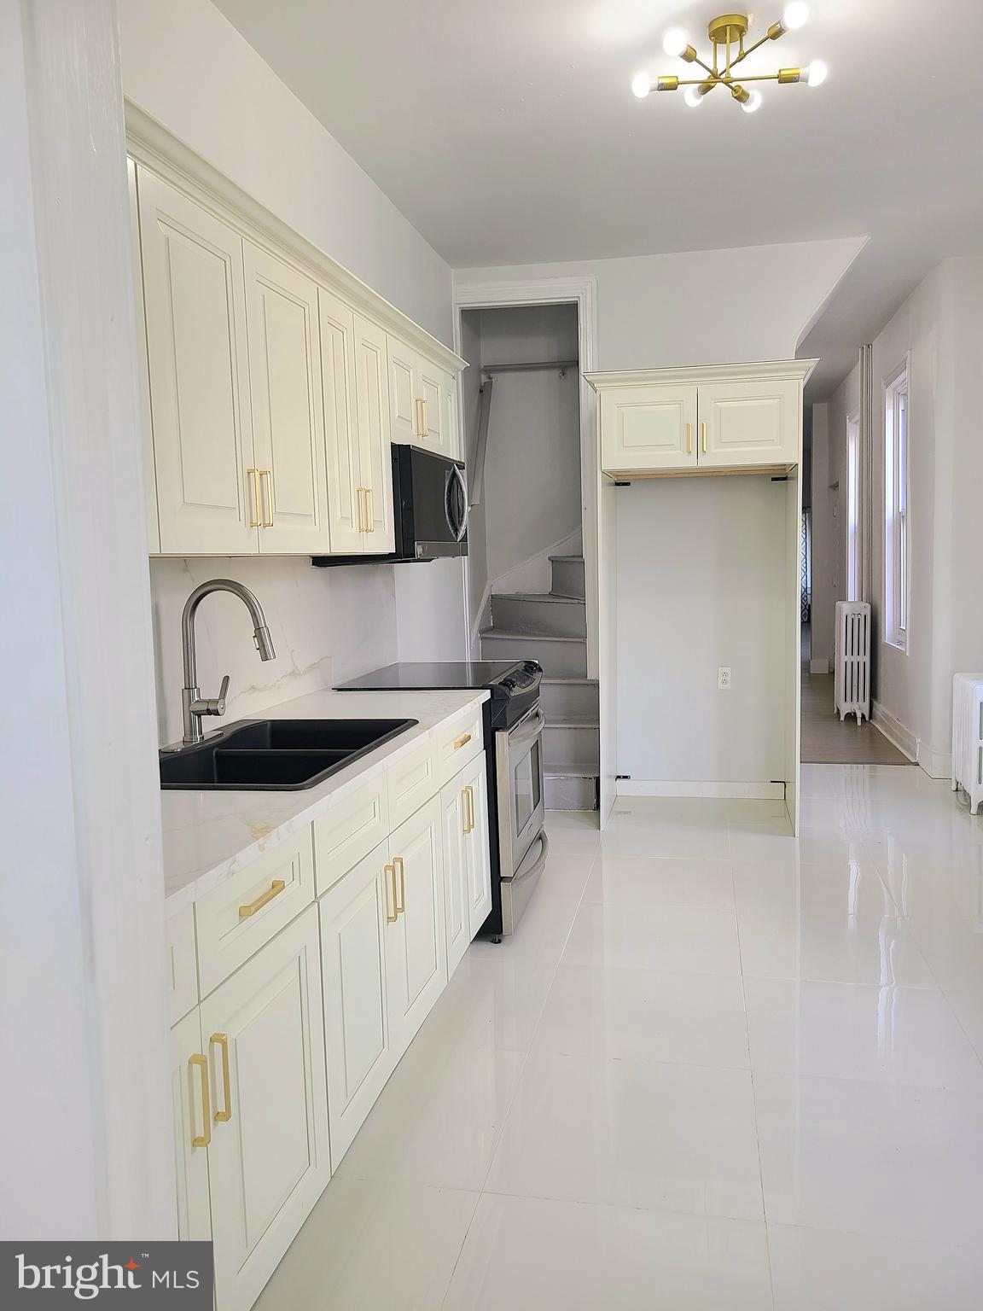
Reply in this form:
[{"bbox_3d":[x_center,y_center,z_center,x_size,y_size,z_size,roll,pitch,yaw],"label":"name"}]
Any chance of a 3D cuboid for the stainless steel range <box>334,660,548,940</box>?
[{"bbox_3d":[-0.171,0.537,3.922,0.700,0.935,0.760,-1,6,12],"label":"stainless steel range"}]

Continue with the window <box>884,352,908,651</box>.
[{"bbox_3d":[2.893,-1.026,6.983,0.120,1.900,0.950,-1,6,12],"label":"window"}]

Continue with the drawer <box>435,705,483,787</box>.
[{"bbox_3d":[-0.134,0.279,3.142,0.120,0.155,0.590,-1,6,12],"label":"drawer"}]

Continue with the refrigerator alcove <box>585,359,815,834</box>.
[{"bbox_3d":[1.074,-0.272,5.077,1.030,2.240,0.780,-1,6,12],"label":"refrigerator alcove"}]

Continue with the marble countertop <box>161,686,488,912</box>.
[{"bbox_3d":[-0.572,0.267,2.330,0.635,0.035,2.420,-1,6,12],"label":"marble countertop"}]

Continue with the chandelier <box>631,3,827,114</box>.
[{"bbox_3d":[0.734,-1.851,3.041,0.590,0.200,0.540,-1,6,12],"label":"chandelier"}]

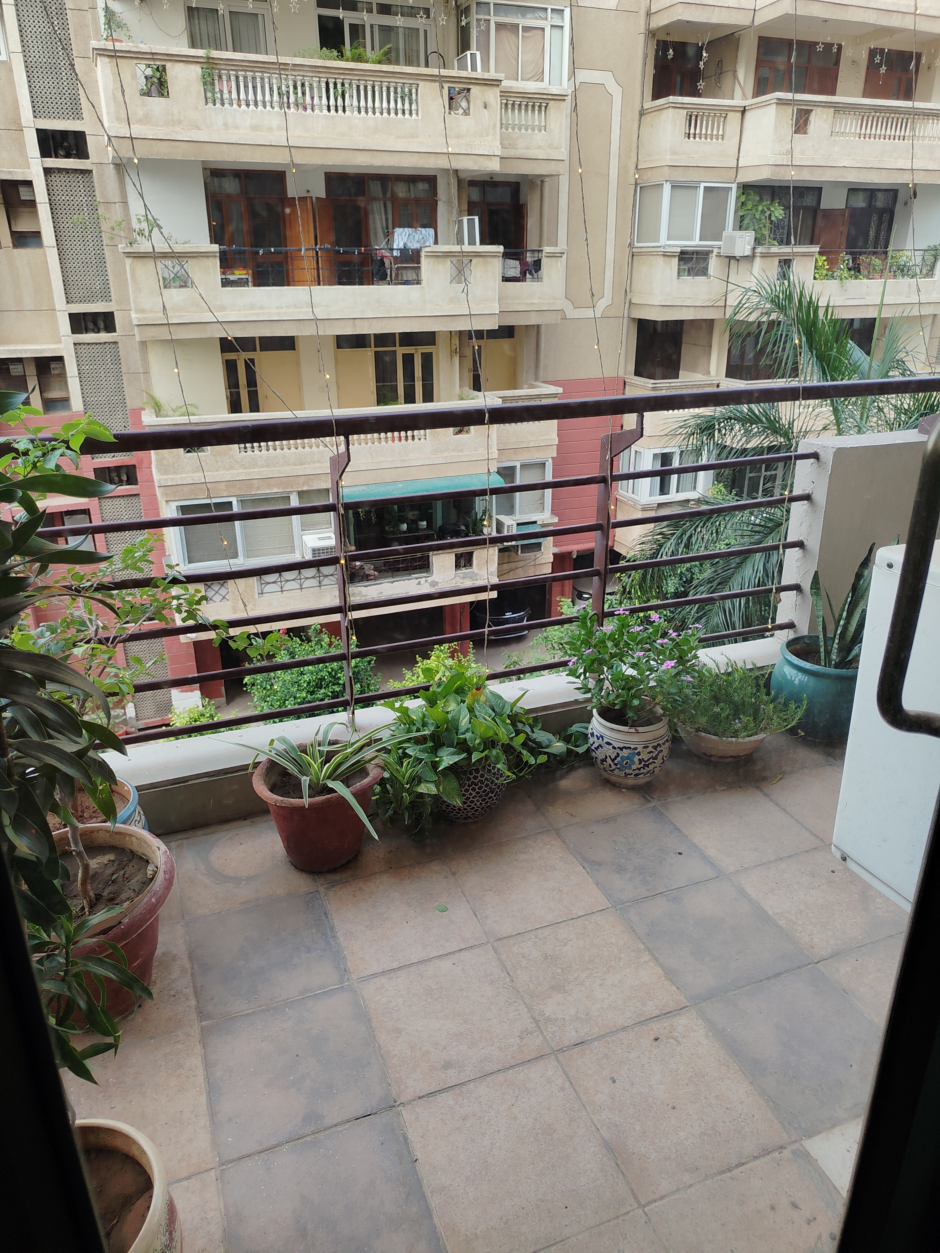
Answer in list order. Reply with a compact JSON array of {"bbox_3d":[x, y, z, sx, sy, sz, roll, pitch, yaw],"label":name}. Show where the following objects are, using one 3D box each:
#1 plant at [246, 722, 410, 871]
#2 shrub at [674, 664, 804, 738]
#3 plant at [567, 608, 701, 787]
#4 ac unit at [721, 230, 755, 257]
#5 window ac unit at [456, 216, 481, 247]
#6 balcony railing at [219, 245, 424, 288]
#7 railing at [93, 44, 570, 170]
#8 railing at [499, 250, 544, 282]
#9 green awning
[{"bbox_3d":[-0.349,0.415,2.155,0.400,0.310,0.380,0,22,0],"label":"plant"},{"bbox_3d":[0.804,0.201,2.623,0.385,0.170,0.340,-9,24,-20],"label":"shrub"},{"bbox_3d":[0.456,0.195,2.443,0.365,0.490,0.340,0,22,0],"label":"plant"},{"bbox_3d":[6.516,-9.298,21.121,0.290,0.540,0.780,-17,28,-35],"label":"ac unit"},{"bbox_3d":[0.025,-8.715,19.235,0.350,0.610,0.500,-9,24,-21],"label":"window ac unit"},{"bbox_3d":[-2.901,-7.258,17.533,4.140,0.730,0.080,-9,24,-21],"label":"balcony railing"},{"bbox_3d":[-2.164,-9.971,17.139,9.600,1.770,1.000,-9,24,-21],"label":"railing"},{"bbox_3d":[1.217,-8.199,19.766,1.050,0.720,0.080,-9,24,-21],"label":"railing"},{"bbox_3d":[-1.042,-3.113,19.660,3.890,0.380,0.480,-9,24,-21],"label":"green awning"}]

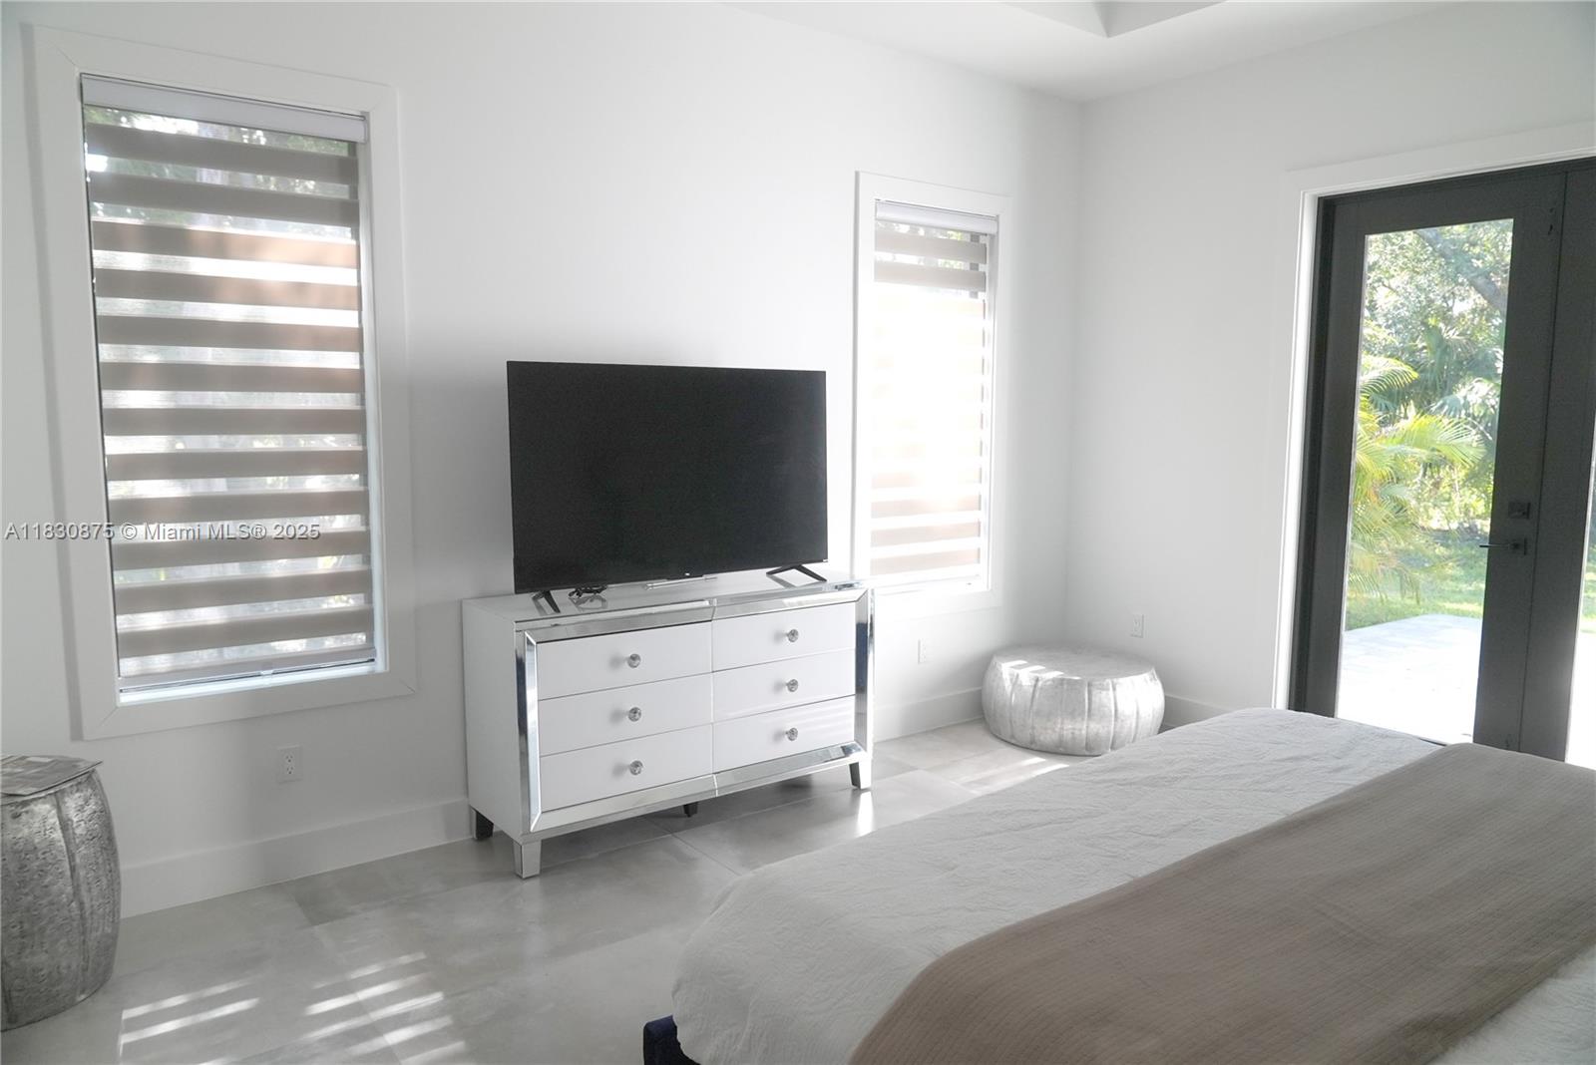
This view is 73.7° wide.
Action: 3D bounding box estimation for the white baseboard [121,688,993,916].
[{"bbox_3d":[-0.453,0.949,4.271,4.114,0.144,0.016,-4,8,-36],"label":"white baseboard"}]

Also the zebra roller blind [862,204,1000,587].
[{"bbox_3d":[0.619,-0.600,4.935,0.755,1.732,0.070,-4,8,-36],"label":"zebra roller blind"}]

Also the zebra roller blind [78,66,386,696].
[{"bbox_3d":[-1.686,-0.403,3.247,0.749,1.757,0.100,-4,8,-36],"label":"zebra roller blind"}]

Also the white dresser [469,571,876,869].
[{"bbox_3d":[-0.421,0.633,3.967,1.474,0.839,0.444,-4,8,-36],"label":"white dresser"}]

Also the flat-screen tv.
[{"bbox_3d":[-0.423,-0.212,3.870,1.320,0.770,0.085,-4,8,-36],"label":"flat-screen tv"}]

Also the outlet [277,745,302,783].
[{"bbox_3d":[-1.607,0.736,3.372,0.070,0.118,0.008,-4,8,-36],"label":"outlet"}]

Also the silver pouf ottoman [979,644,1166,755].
[{"bbox_3d":[1.293,0.778,5.023,0.832,0.342,0.832,0,6,0],"label":"silver pouf ottoman"}]

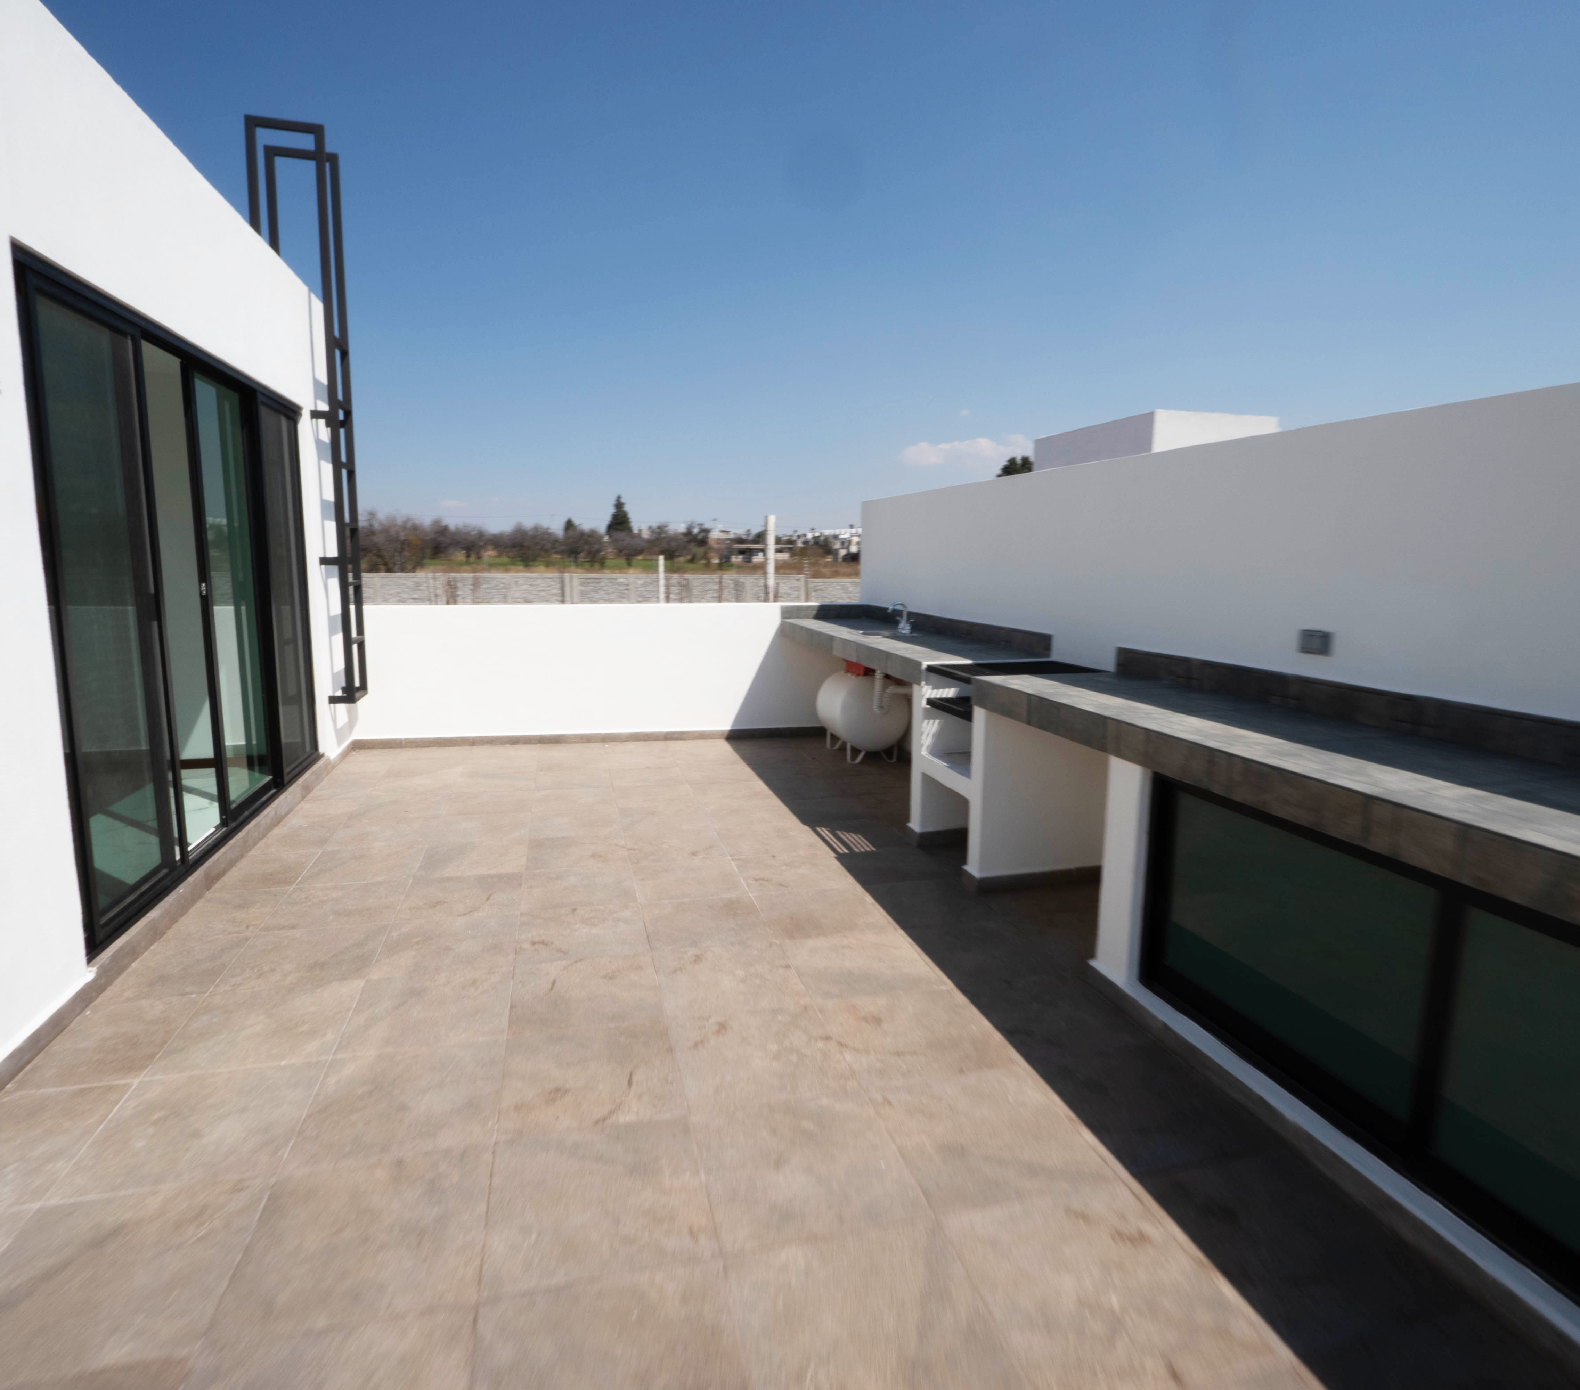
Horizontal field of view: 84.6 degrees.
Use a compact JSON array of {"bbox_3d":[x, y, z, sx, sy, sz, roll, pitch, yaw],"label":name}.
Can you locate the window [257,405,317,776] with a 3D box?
[{"bbox_3d":[-2.747,-0.566,4.762,0.040,1.917,0.625,-1,9,-15],"label":"window"}]

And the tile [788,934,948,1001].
[{"bbox_3d":[0.235,0.929,2.990,0.450,0.010,0.450,-1,9,-15],"label":"tile"}]

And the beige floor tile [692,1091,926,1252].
[{"bbox_3d":[0.026,1.090,2.016,0.453,0.012,0.447,-1,9,-15],"label":"beige floor tile"}]

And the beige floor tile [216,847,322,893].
[{"bbox_3d":[-2.236,0.757,3.738,0.300,0.010,0.450,-1,9,-15],"label":"beige floor tile"}]

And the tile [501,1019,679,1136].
[{"bbox_3d":[-0.530,1.017,2.326,0.450,0.010,0.450,-1,9,-15],"label":"tile"}]

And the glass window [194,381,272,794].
[{"bbox_3d":[-2.619,-0.461,4.117,0.019,1.925,0.607,-1,9,-15],"label":"glass window"}]

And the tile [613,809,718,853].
[{"bbox_3d":[-0.601,0.688,4.340,0.450,0.010,0.520,-1,9,-15],"label":"tile"}]

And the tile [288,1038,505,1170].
[{"bbox_3d":[-0.978,1.032,2.221,0.449,0.012,0.453,-1,9,-15],"label":"tile"}]

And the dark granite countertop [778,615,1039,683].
[{"bbox_3d":[0.623,-0.308,5.475,0.731,0.110,2.705,-1,9,-15],"label":"dark granite countertop"}]

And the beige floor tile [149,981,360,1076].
[{"bbox_3d":[-1.535,0.967,2.547,0.446,0.012,0.455,-1,9,-15],"label":"beige floor tile"}]

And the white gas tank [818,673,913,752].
[{"bbox_3d":[0.504,0.107,6.084,0.500,0.520,0.750,-1,9,-15],"label":"white gas tank"}]

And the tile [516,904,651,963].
[{"bbox_3d":[-0.752,0.867,3.157,0.450,0.010,0.452,-1,9,-15],"label":"tile"}]

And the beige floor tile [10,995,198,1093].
[{"bbox_3d":[-1.905,0.972,2.450,0.302,0.012,0.455,-1,9,-15],"label":"beige floor tile"}]

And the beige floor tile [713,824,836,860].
[{"bbox_3d":[-0.111,0.713,4.250,0.450,0.010,0.452,-1,9,-15],"label":"beige floor tile"}]

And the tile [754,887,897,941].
[{"bbox_3d":[0.123,0.870,3.451,0.451,0.012,0.447,-1,9,-15],"label":"tile"}]

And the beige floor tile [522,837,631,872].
[{"bbox_3d":[-0.999,0.741,4.091,0.451,0.012,0.458,-1,9,-15],"label":"beige floor tile"}]

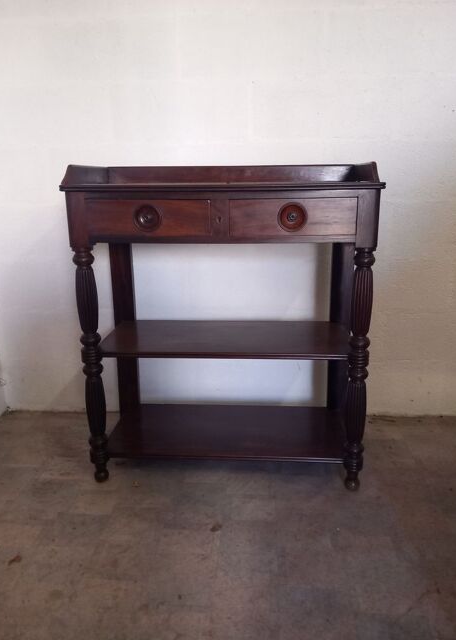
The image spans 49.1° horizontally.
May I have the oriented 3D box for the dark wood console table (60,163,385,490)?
[{"bbox_3d":[-0.003,0.006,1.608,0.855,0.977,0.412,0,15,4],"label":"dark wood console table"}]

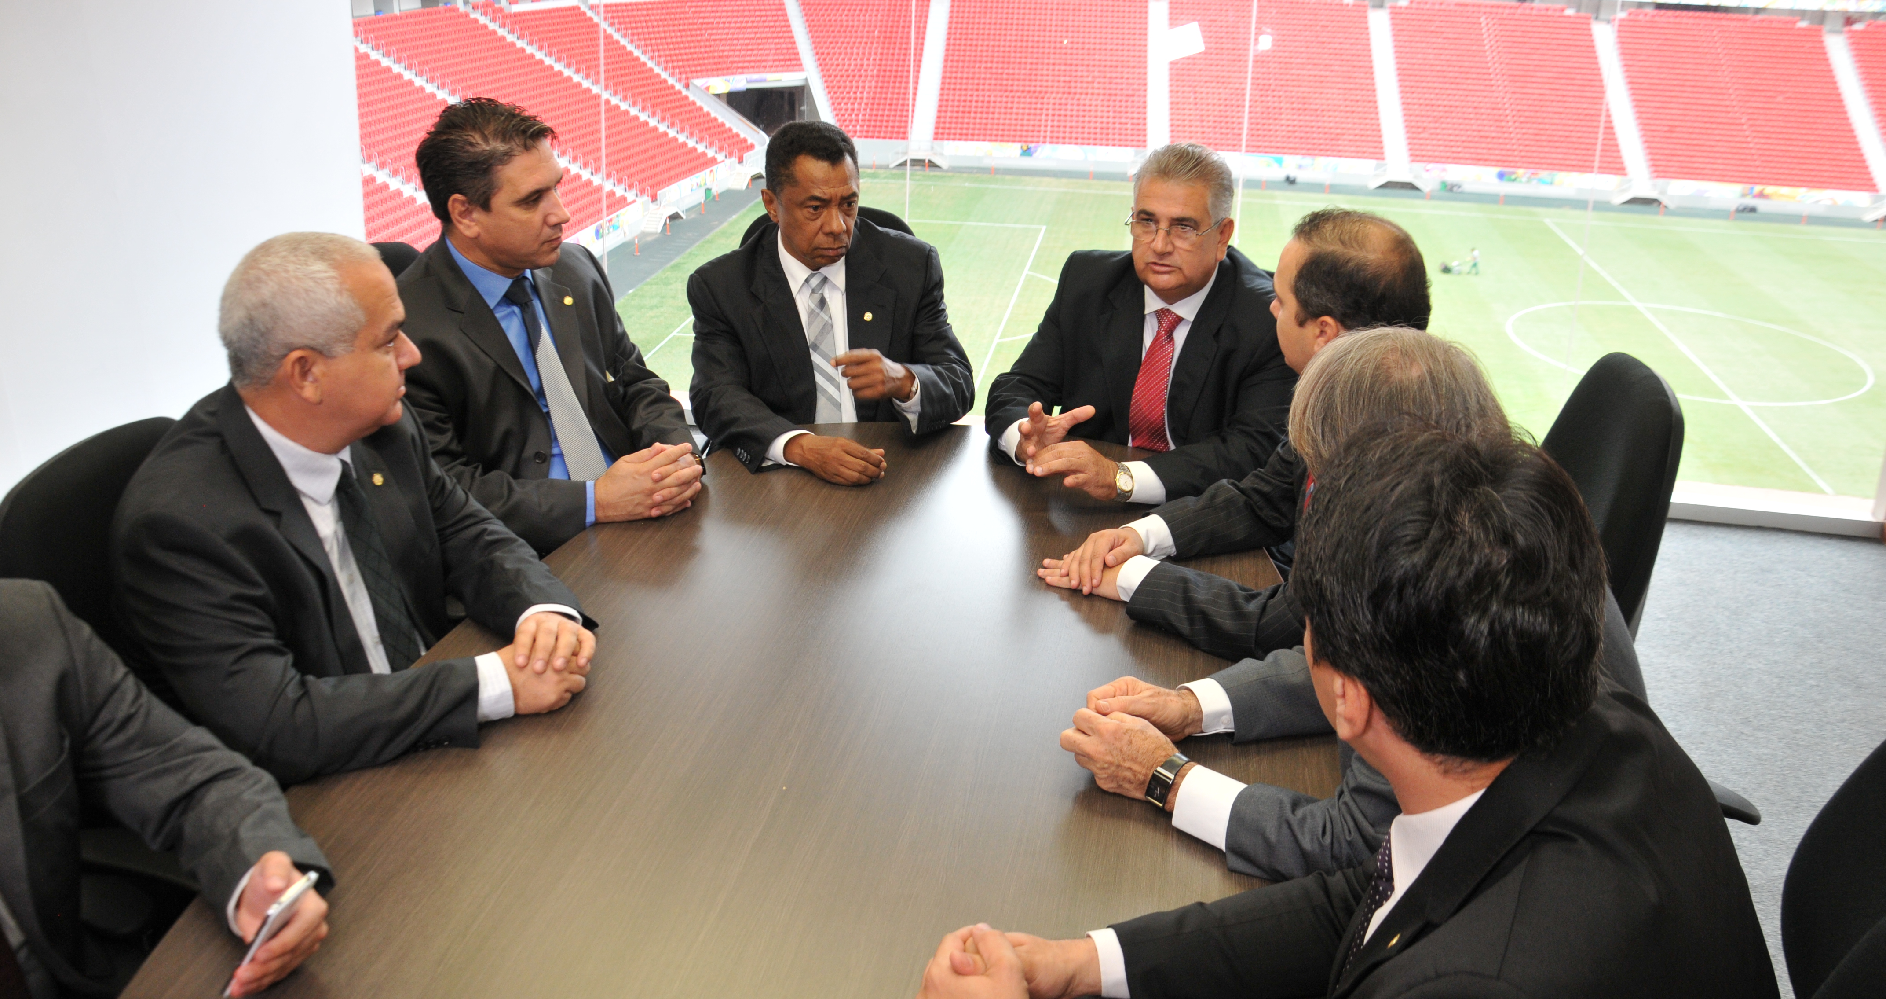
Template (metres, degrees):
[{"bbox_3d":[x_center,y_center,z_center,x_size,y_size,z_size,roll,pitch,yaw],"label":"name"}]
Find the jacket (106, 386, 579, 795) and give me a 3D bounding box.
[{"bbox_3d":[-0.705,0.181,1.720,0.530,0.610,0.540,15,27,29],"label":"jacket"}]

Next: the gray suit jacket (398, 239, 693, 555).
[{"bbox_3d":[-0.649,-0.063,2.224,0.540,0.640,0.520,18,28,33],"label":"gray suit jacket"}]

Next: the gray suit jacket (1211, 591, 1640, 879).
[{"bbox_3d":[0.467,0.312,1.502,0.520,0.600,0.530,3,23,3],"label":"gray suit jacket"}]

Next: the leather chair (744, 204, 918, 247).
[{"bbox_3d":[-0.211,0.021,2.669,0.600,1.065,0.620,-1,23,-5],"label":"leather chair"}]

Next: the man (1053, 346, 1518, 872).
[{"bbox_3d":[0.409,0.418,1.548,0.720,1.255,0.550,3,23,3],"label":"man"}]

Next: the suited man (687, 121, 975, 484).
[{"bbox_3d":[-0.189,-0.034,2.558,0.550,1.255,0.740,-1,23,-5],"label":"suited man"}]

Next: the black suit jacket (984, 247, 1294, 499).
[{"bbox_3d":[0.354,-0.132,2.510,0.550,0.610,0.540,6,24,11],"label":"black suit jacket"}]

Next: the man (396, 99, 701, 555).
[{"bbox_3d":[-0.632,0.051,2.251,0.760,1.320,0.550,18,28,33],"label":"man"}]

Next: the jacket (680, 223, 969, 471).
[{"bbox_3d":[-0.186,-0.166,2.555,0.540,0.610,0.540,-1,23,-5],"label":"jacket"}]

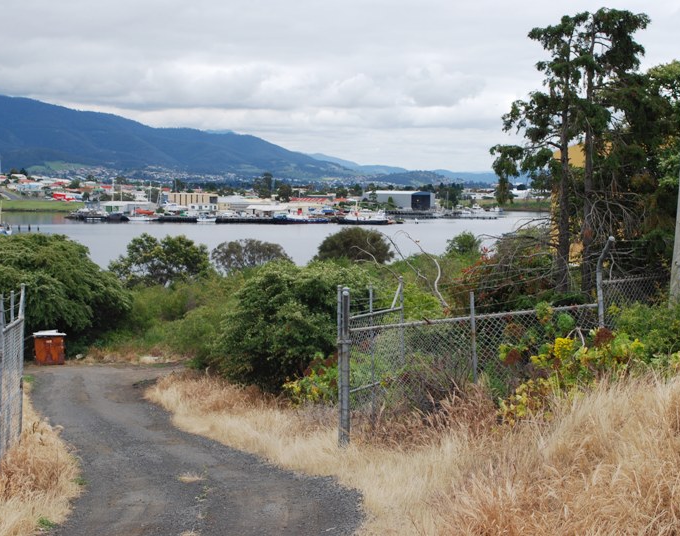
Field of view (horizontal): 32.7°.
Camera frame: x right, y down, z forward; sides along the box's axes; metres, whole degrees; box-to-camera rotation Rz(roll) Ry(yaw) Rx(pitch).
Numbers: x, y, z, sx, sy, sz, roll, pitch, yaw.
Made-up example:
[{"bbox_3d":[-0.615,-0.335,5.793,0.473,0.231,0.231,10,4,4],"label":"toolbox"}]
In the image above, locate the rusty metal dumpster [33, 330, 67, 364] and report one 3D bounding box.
[{"bbox_3d":[-10.544,2.904,42.000,1.180,1.200,1.120,-1,5,-17],"label":"rusty metal dumpster"}]

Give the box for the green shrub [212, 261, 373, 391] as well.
[{"bbox_3d":[-1.108,1.388,27.000,3.800,3.100,3.400,0,4,0],"label":"green shrub"}]

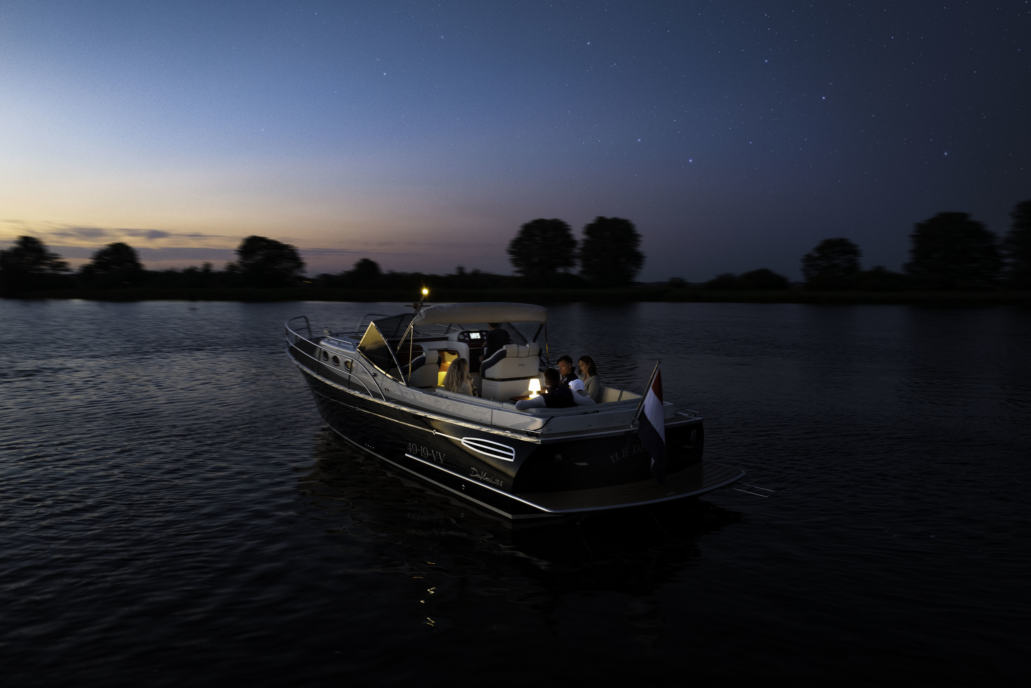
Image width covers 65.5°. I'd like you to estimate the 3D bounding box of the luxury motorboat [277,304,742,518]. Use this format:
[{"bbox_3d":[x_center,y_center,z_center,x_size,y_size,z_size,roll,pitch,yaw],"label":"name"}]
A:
[{"bbox_3d":[-1.608,0.505,13.710,3.587,2.603,11.121,-2,4,-38],"label":"luxury motorboat"}]

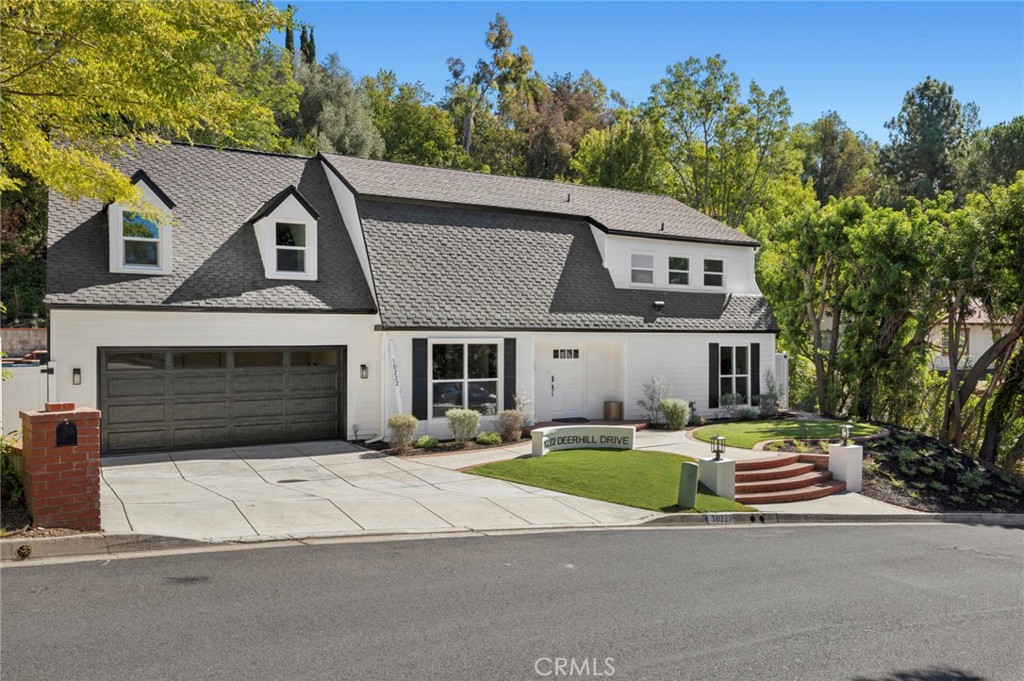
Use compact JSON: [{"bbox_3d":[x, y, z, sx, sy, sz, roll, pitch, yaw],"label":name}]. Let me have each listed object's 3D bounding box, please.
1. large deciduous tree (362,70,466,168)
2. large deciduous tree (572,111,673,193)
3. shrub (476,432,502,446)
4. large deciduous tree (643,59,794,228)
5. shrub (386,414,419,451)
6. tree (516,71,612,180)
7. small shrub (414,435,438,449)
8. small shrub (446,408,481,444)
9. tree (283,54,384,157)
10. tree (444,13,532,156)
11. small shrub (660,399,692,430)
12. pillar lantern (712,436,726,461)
[{"bbox_3d":[-5.000,-8.900,38.000,5.500,10.000,5.500,0,0,0],"label":"large deciduous tree"},{"bbox_3d":[5.300,-6.200,36.000,5.200,10.000,5.200,0,0,0],"label":"large deciduous tree"},{"bbox_3d":[-0.527,2.318,17.300,0.620,0.330,0.550,0,0,0],"label":"shrub"},{"bbox_3d":[10.158,-7.400,36.000,7.300,13.000,7.000,0,0,0],"label":"large deciduous tree"},{"bbox_3d":[-2.331,1.946,15.800,0.660,0.790,0.630,0,0,0],"label":"shrub"},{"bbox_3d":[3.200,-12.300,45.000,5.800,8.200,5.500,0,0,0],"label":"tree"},{"bbox_3d":[-1.938,2.290,16.750,0.550,0.320,0.500,0,0,0],"label":"small shrub"},{"bbox_3d":[-1.096,1.932,16.700,0.760,0.790,0.700,0,0,0],"label":"small shrub"},{"bbox_3d":[-8.600,-9.000,36.000,5.200,10.000,5.200,0,0,0],"label":"tree"},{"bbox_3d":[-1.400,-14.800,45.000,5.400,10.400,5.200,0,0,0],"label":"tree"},{"bbox_3d":[4.386,1.973,19.700,0.830,0.820,0.800,0,0,0],"label":"small shrub"},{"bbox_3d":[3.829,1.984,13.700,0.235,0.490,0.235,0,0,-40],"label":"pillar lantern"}]

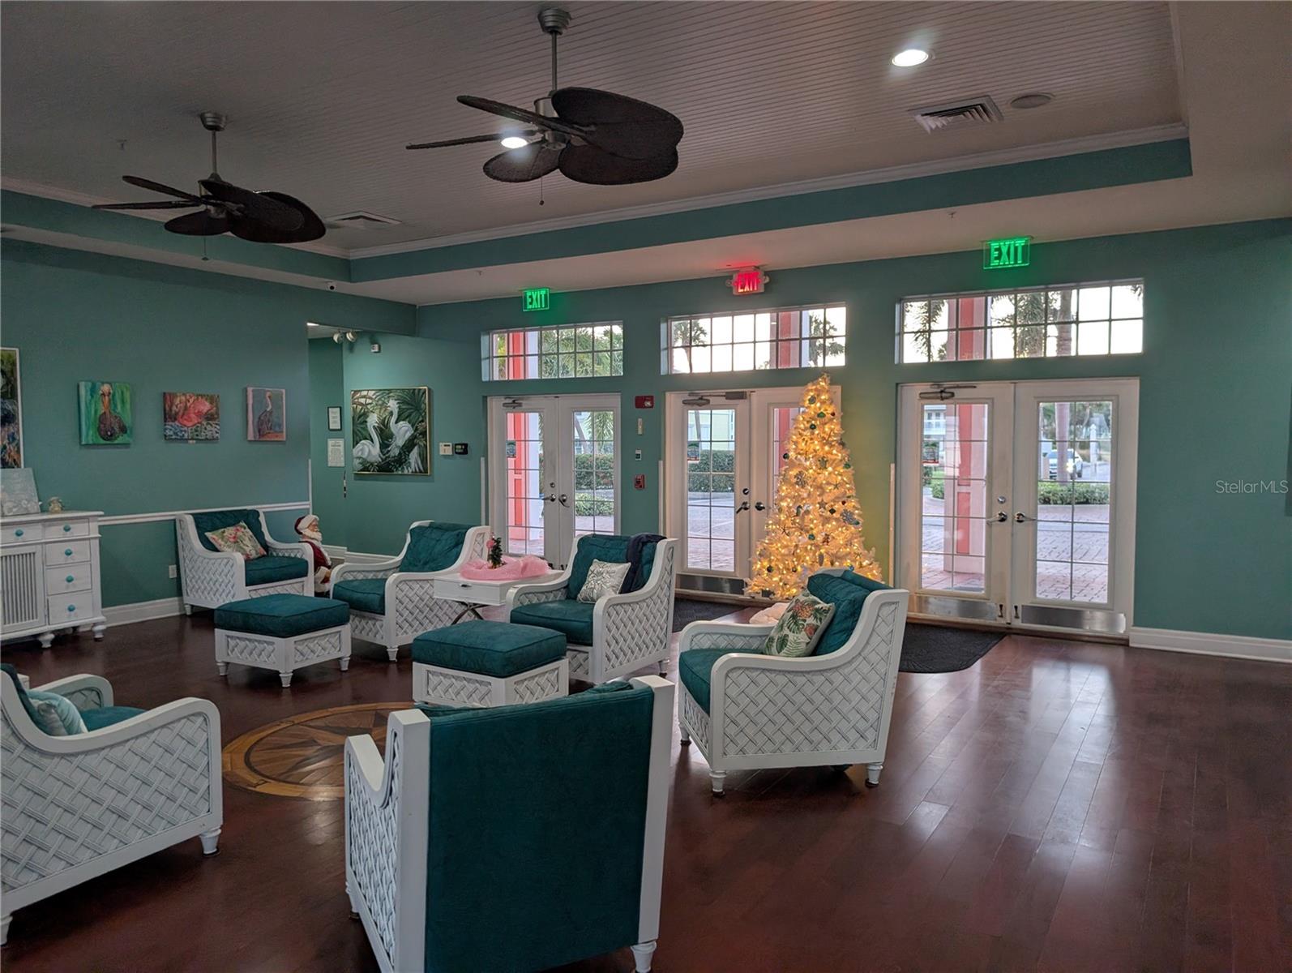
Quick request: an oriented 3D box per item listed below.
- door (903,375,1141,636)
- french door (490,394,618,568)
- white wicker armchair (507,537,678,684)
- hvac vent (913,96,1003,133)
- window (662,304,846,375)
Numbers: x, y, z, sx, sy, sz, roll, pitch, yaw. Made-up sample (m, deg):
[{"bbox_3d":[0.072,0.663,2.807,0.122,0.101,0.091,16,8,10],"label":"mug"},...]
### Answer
[{"bbox_3d":[2.989,0.158,7.404,1.865,2.050,0.100,2,4,32],"label":"door"},{"bbox_3d":[-0.982,0.042,9.684,1.790,2.045,0.130,2,4,31],"label":"french door"},{"bbox_3d":[-0.338,0.832,6.014,0.746,0.920,0.935,3,4,34],"label":"white wicker armchair"},{"bbox_3d":[1.785,-2.099,5.131,0.440,0.035,0.450,2,4,32],"label":"hvac vent"},{"bbox_3d":[1.023,-1.385,8.597,1.924,0.566,0.120,2,4,32],"label":"window"}]

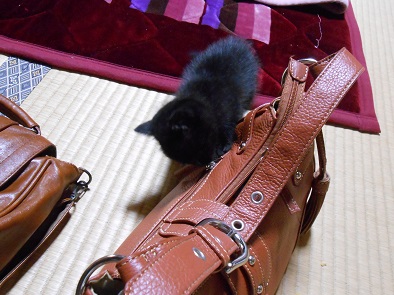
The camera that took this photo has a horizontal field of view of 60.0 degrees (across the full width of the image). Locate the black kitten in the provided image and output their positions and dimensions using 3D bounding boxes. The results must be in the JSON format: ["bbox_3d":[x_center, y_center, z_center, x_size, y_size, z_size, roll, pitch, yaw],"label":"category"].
[{"bbox_3d":[0.014,-0.064,0.453,0.112,0.127,0.235,24,53,6],"label":"black kitten"}]

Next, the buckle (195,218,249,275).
[{"bbox_3d":[0.019,0.073,0.252,0.041,0.010,0.027,43,27,19],"label":"buckle"}]

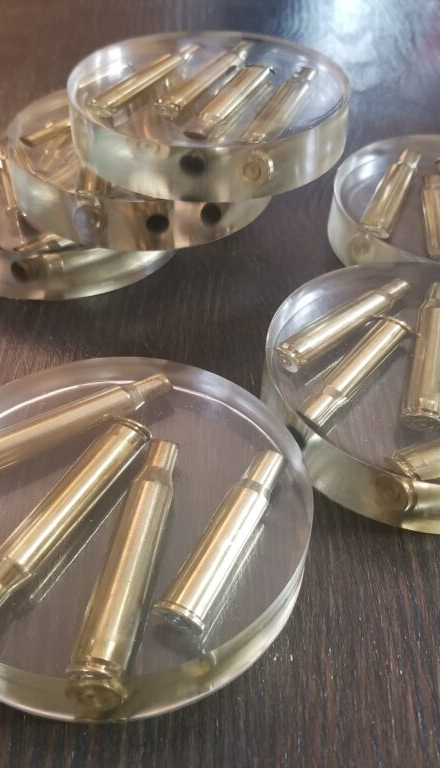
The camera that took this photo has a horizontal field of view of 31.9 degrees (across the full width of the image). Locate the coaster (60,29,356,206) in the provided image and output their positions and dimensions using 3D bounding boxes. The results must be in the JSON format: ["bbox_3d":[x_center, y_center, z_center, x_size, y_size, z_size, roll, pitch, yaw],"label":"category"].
[{"bbox_3d":[-0.004,-0.098,0.273,0.097,0.019,0.097,1,43,0],"label":"coaster"}]

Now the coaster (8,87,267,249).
[{"bbox_3d":[-0.028,-0.084,0.286,0.096,0.019,0.096,1,43,0],"label":"coaster"}]

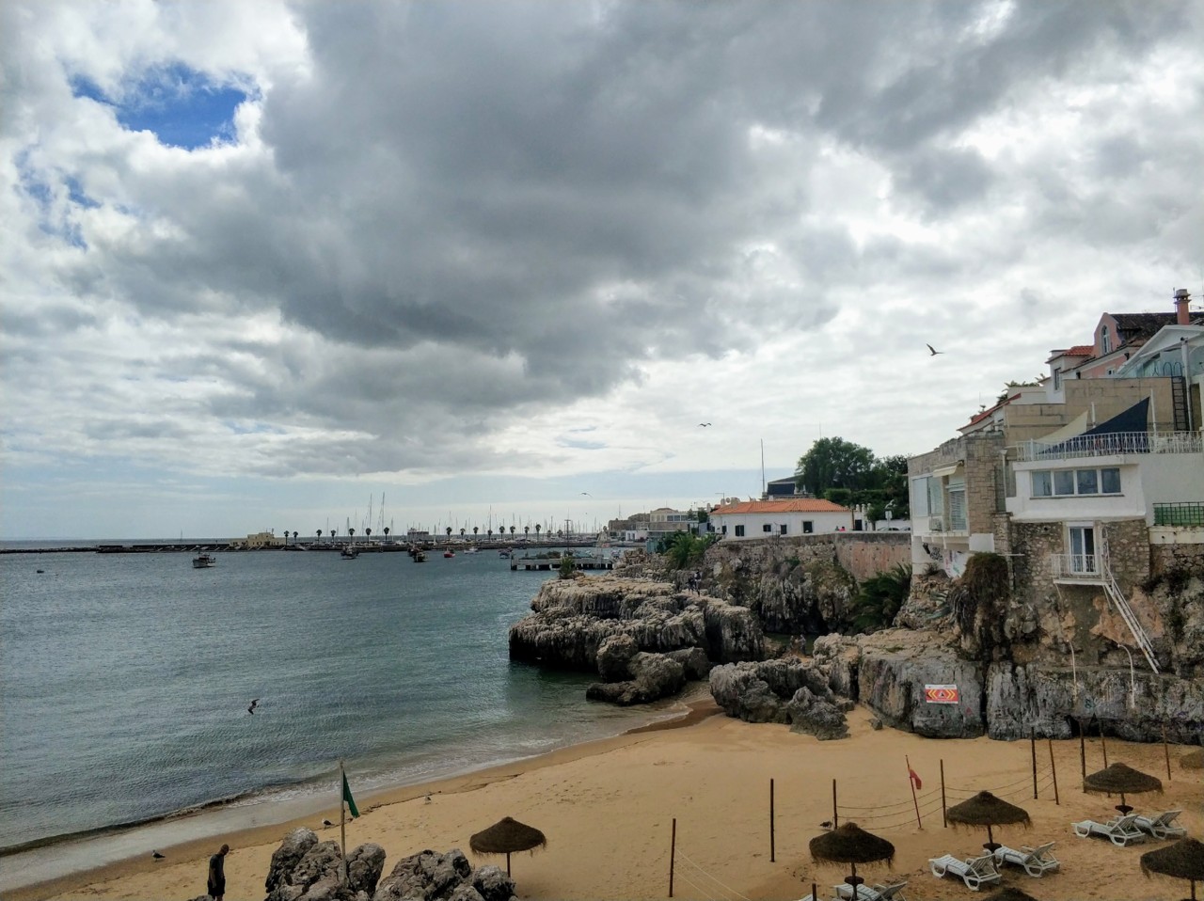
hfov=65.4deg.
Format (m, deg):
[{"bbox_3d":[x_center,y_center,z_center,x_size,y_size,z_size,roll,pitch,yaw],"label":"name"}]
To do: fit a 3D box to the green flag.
[{"bbox_3d":[-5.620,7.715,21.000,0.400,1.040,0.180,1,-5,-15],"label":"green flag"}]

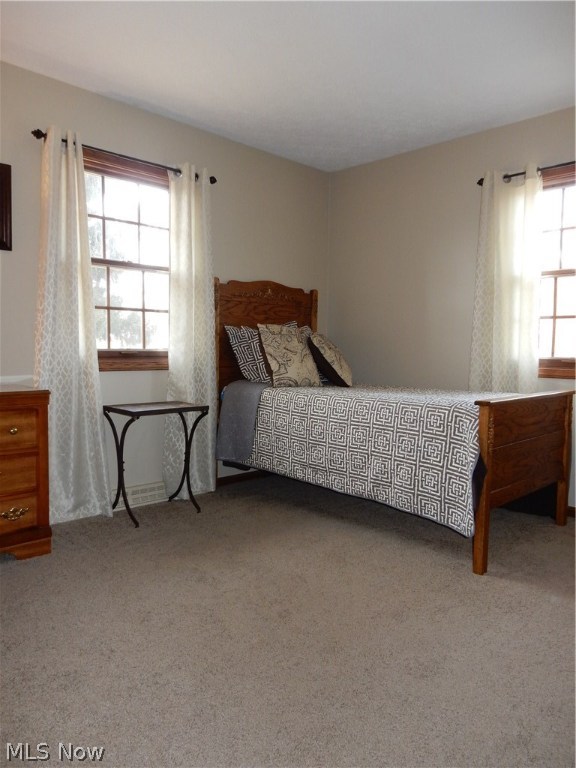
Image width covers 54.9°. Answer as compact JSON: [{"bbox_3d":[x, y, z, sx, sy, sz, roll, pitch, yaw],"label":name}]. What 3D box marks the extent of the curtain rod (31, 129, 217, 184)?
[{"bbox_3d":[-0.899,-1.307,3.264,0.090,0.060,1.210,5,7,44],"label":"curtain rod"}]

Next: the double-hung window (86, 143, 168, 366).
[{"bbox_3d":[-0.980,-0.703,3.364,0.110,1.250,0.840,5,7,44],"label":"double-hung window"}]

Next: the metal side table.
[{"bbox_3d":[-0.768,0.464,3.285,0.470,0.660,0.350,-4,6,-41],"label":"metal side table"}]

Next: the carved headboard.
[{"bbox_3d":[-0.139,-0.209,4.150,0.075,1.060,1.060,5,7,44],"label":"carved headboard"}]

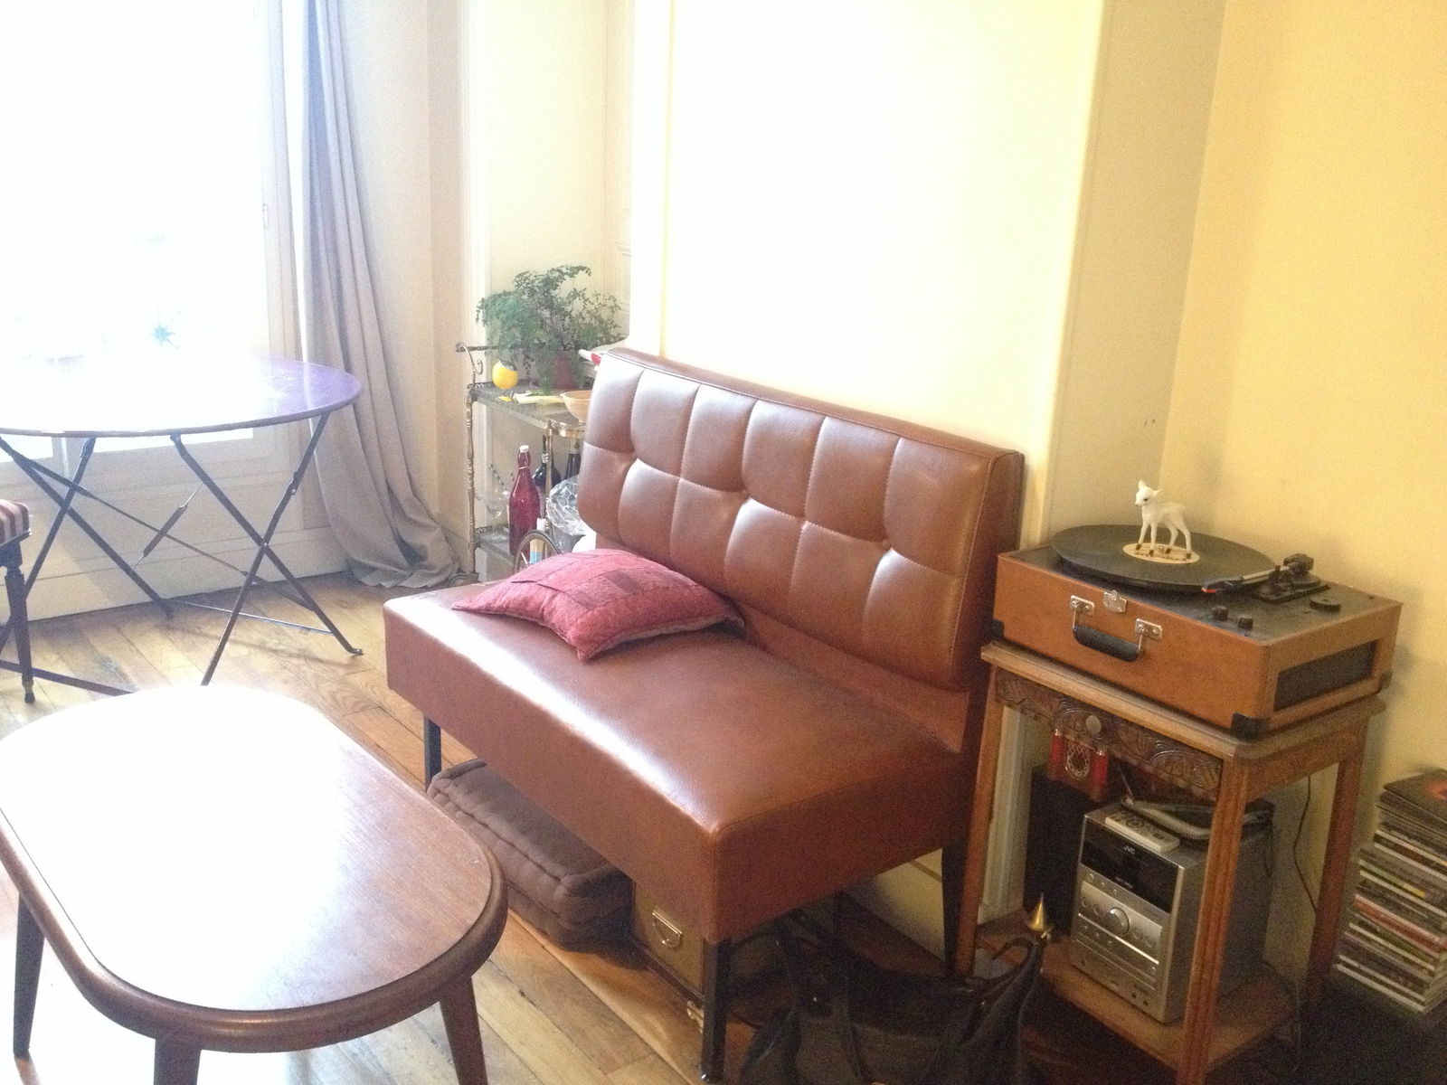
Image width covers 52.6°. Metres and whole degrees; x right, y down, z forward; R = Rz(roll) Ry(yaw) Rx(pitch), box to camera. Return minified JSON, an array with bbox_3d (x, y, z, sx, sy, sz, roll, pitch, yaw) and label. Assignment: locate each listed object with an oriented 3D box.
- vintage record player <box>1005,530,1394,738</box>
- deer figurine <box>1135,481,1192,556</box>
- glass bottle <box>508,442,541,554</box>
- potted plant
[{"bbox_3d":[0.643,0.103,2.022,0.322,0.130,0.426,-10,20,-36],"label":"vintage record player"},{"bbox_3d":[0.611,-0.033,2.029,0.070,0.103,0.038,2,16,-1],"label":"deer figurine"},{"bbox_3d":[-0.548,-0.115,4.049,0.086,0.317,0.086,2,16,-1],"label":"glass bottle"},{"bbox_3d":[-0.497,-0.612,4.160,0.410,0.350,0.380,0,17,-7],"label":"potted plant"}]

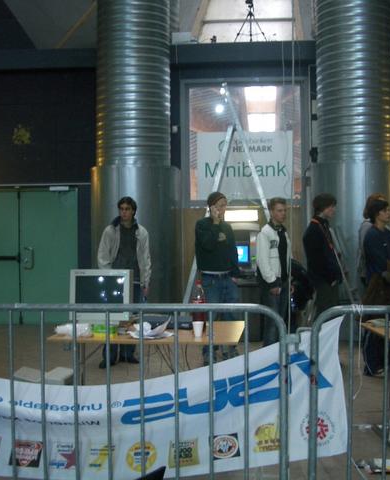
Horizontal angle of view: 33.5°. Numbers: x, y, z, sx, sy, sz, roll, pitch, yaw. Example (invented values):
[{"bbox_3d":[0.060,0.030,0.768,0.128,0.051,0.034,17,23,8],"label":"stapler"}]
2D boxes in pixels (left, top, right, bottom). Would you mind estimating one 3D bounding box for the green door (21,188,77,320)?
[{"bbox_3d":[-2.265,0.265,10.004,0.914,2.108,0.100,-1,1,4],"label":"green door"}]

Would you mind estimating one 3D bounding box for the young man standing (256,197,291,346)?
[{"bbox_3d":[0.849,0.451,6.950,0.330,1.800,0.480,0,1,44],"label":"young man standing"}]

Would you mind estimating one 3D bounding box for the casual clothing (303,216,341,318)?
[{"bbox_3d":[1.375,0.554,6.950,0.360,1.540,0.480,-1,1,18],"label":"casual clothing"}]

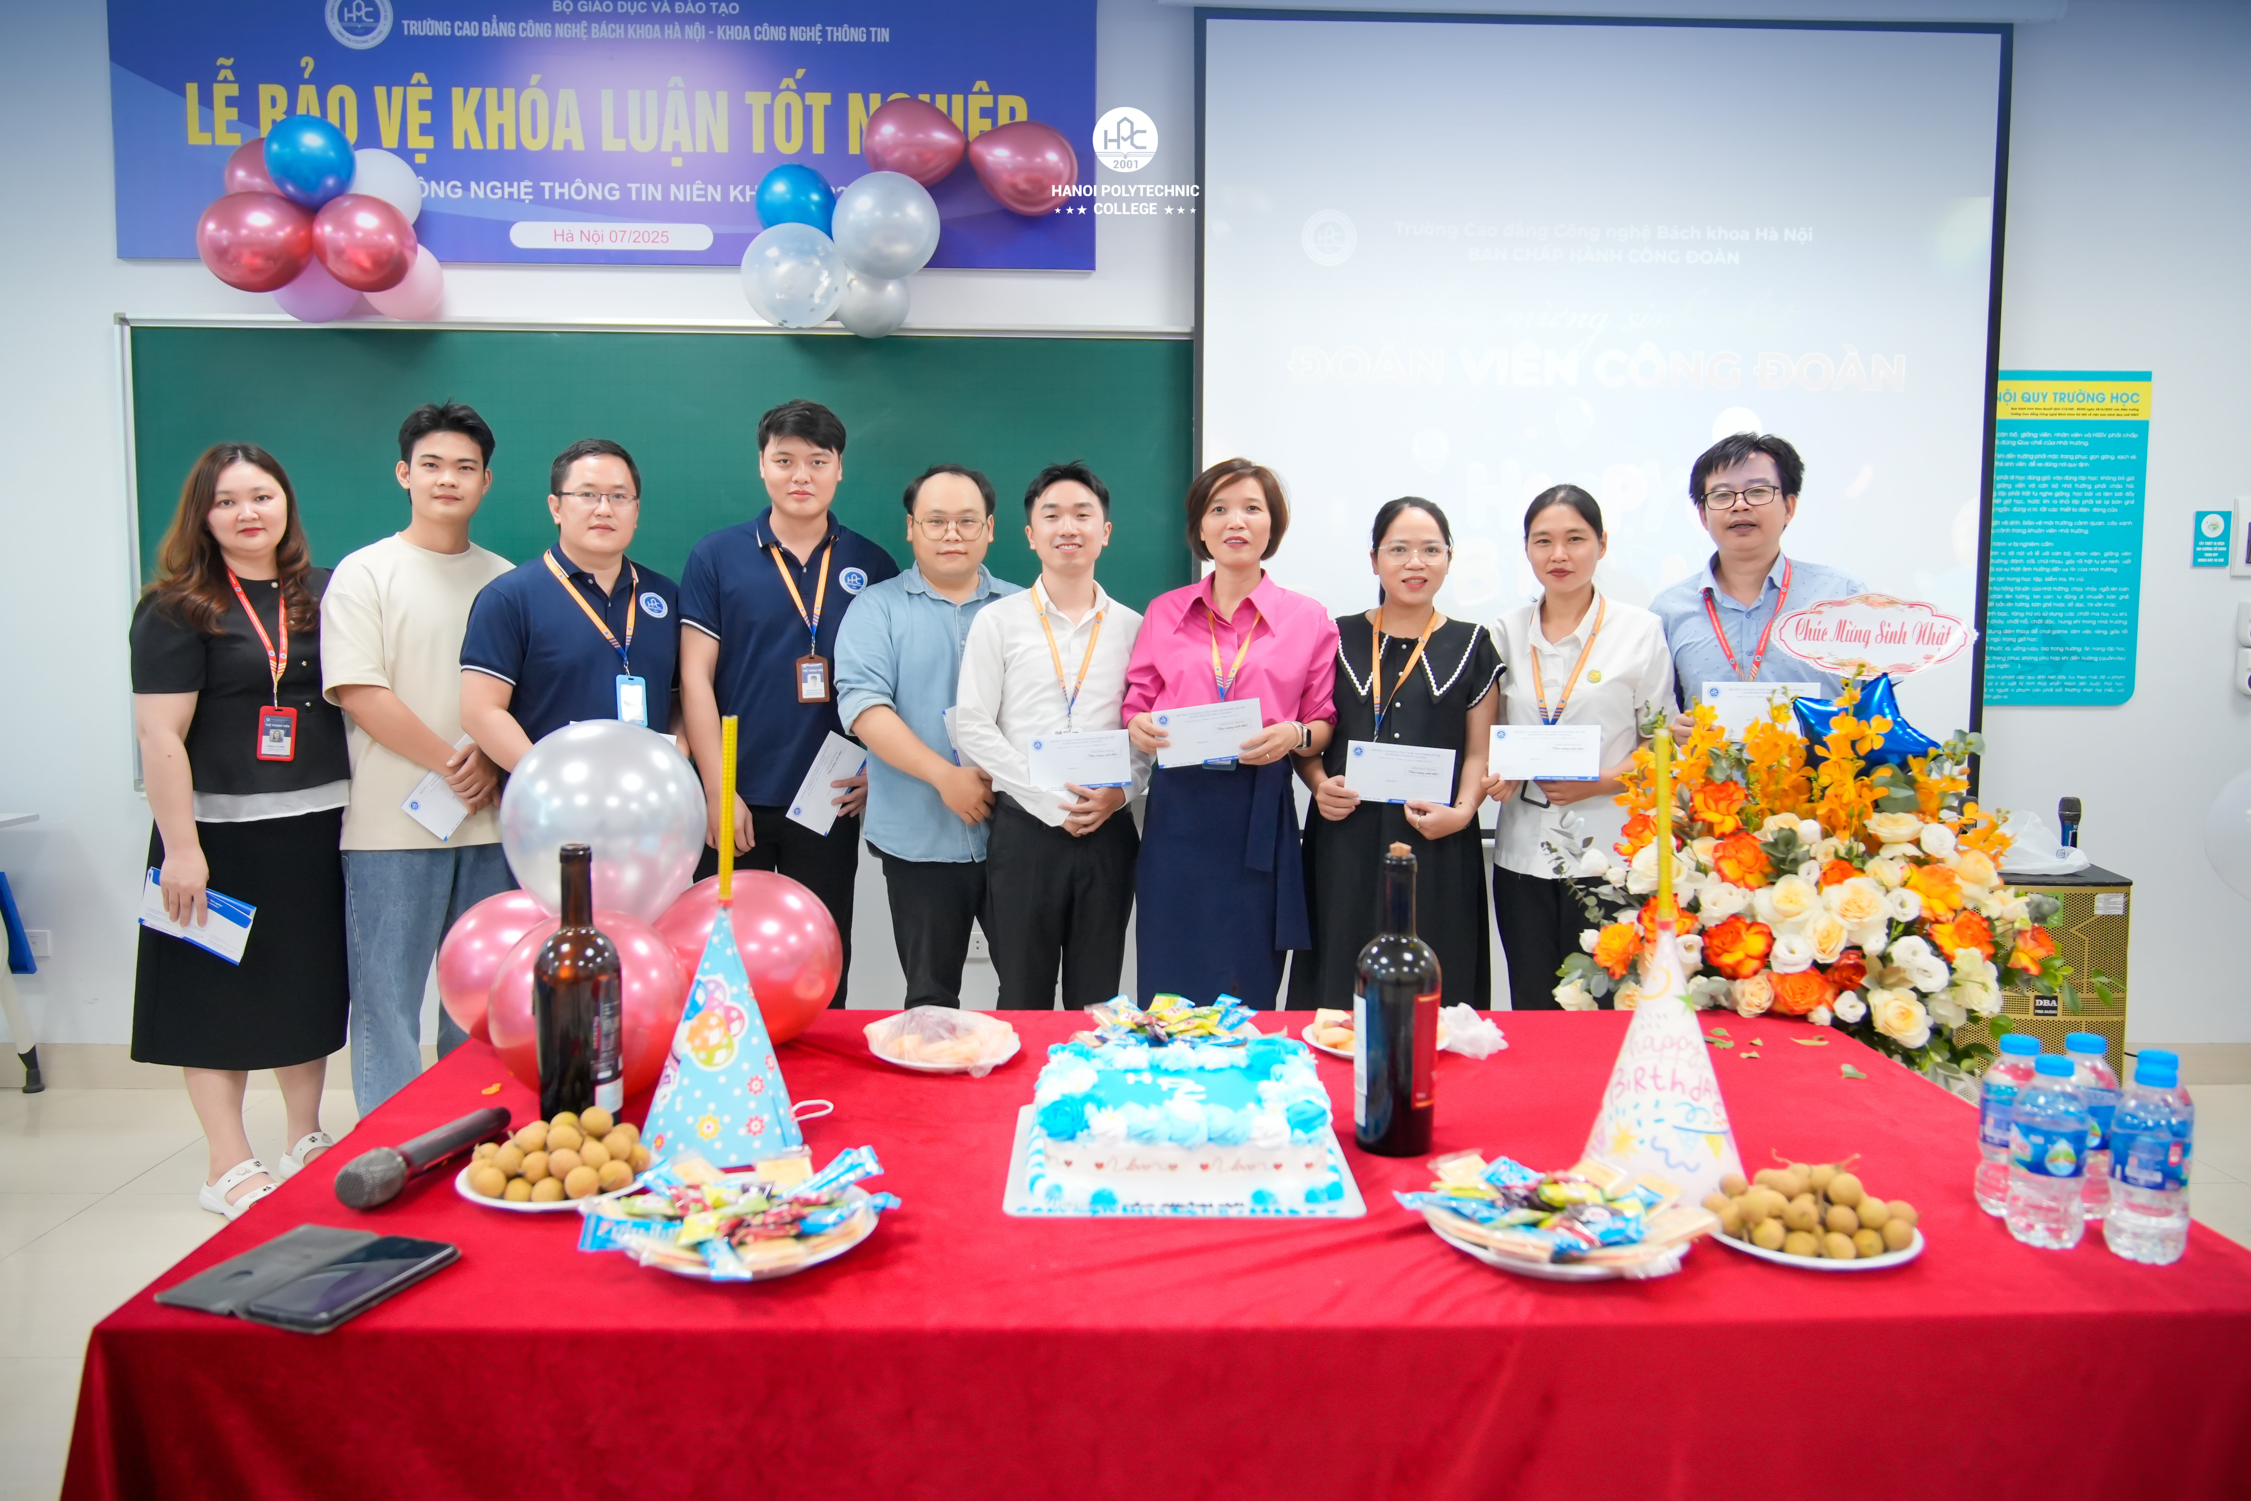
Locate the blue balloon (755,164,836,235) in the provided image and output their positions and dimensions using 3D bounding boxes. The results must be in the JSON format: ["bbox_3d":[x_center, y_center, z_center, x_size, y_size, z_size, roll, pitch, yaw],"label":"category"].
[{"bbox_3d":[-0.826,-1.364,3.919,0.199,0.196,0.197,0,5,0],"label":"blue balloon"}]

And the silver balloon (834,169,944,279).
[{"bbox_3d":[-0.586,-1.279,3.815,0.277,0.277,0.285,0,4,0],"label":"silver balloon"}]

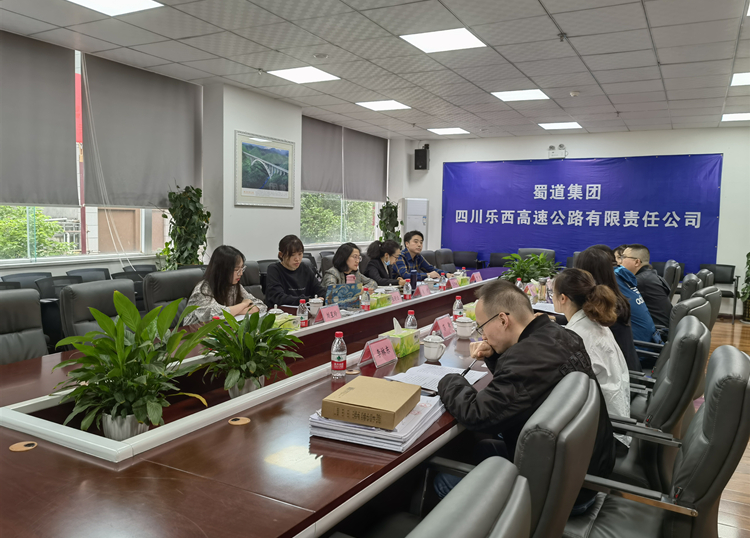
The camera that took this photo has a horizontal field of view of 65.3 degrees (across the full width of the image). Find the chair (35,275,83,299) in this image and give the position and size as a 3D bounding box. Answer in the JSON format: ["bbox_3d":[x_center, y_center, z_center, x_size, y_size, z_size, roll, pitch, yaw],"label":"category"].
[{"bbox_3d":[-2.298,0.518,4.631,0.580,0.860,0.550,5,6,28],"label":"chair"}]

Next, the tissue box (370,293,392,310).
[{"bbox_3d":[0.019,0.236,4.282,0.120,0.078,0.222,4,6,28],"label":"tissue box"}]

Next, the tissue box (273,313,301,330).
[{"bbox_3d":[-0.511,0.313,3.138,0.112,0.094,0.225,5,6,28],"label":"tissue box"}]

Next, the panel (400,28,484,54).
[{"bbox_3d":[0.564,-1.865,4.742,0.590,0.040,0.590,5,6,28],"label":"panel"}]

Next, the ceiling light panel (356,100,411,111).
[{"bbox_3d":[0.117,-2.146,7.668,0.590,0.030,0.590,4,6,28],"label":"ceiling light panel"}]

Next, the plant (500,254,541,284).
[{"bbox_3d":[1.611,0.036,6.542,0.450,0.420,0.450,4,6,28],"label":"plant"}]

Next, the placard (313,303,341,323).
[{"bbox_3d":[-0.283,0.276,3.628,0.092,0.100,0.198,4,6,28],"label":"placard"}]

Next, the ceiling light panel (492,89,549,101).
[{"bbox_3d":[1.694,-2.036,6.837,0.590,0.040,0.590,5,6,28],"label":"ceiling light panel"}]

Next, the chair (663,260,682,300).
[{"bbox_3d":[3.060,0.415,6.528,0.660,1.000,0.620,5,6,28],"label":"chair"}]

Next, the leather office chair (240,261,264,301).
[{"bbox_3d":[-0.992,0.463,4.857,0.660,1.000,0.620,5,6,28],"label":"leather office chair"}]

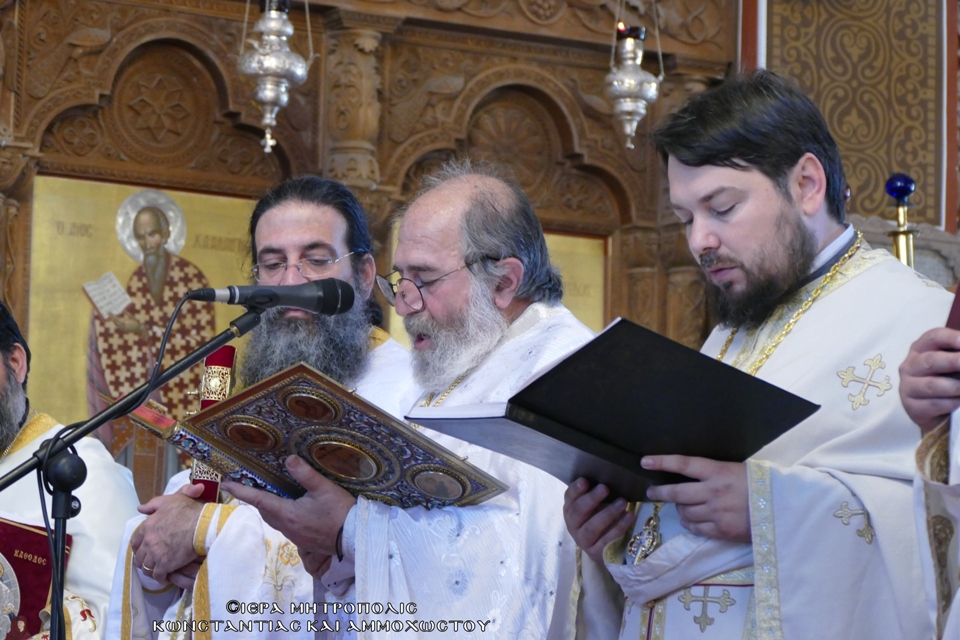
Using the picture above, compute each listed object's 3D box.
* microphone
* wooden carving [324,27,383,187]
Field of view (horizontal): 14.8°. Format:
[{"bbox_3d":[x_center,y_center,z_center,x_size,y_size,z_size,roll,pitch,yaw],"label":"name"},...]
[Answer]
[{"bbox_3d":[-0.283,-0.032,5.000,0.230,0.051,0.051,1,-7,-15],"label":"microphone"},{"bbox_3d":[-0.253,-0.450,7.800,0.122,0.318,0.080,6,-9,-30],"label":"wooden carving"}]

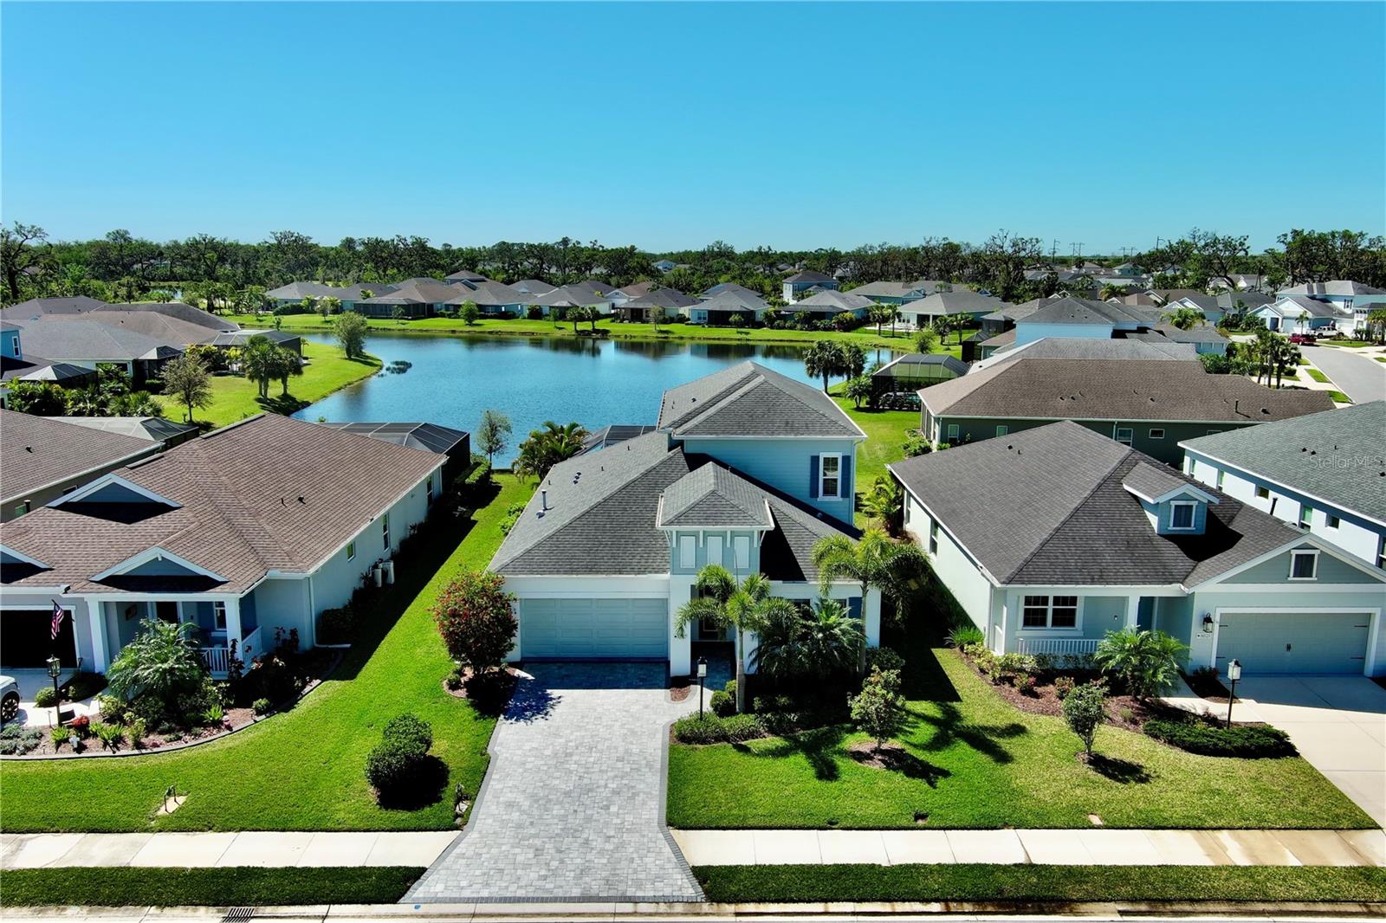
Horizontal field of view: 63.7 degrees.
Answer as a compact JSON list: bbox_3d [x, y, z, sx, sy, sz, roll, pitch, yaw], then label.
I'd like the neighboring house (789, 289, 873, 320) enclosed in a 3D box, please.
[{"bbox_3d":[26.000,-29.574,213.205,13.200,6.000,23.500,4,11,22],"label":"neighboring house"}]

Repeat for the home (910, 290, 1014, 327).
[{"bbox_3d":[50.000,-27.865,205.000,21.000,6.000,13.000,-6,12,-29],"label":"home"}]

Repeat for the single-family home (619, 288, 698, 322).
[{"bbox_3d":[-6.300,-31.328,222.542,12.600,6.000,23.500,2,11,11],"label":"single-family home"}]

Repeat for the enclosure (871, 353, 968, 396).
[{"bbox_3d":[21.300,-7.627,103.600,8.400,4.000,12.000,2,11,13],"label":"enclosure"}]

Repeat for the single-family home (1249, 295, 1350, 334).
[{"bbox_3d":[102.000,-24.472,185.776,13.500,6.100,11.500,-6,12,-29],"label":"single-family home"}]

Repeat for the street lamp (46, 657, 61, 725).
[{"bbox_3d":[-18.200,6.543,31.850,0.330,2.150,0.330,0,11,0],"label":"street lamp"}]

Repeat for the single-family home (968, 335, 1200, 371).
[{"bbox_3d":[34.700,-7.974,99.800,20.700,6.100,13.200,2,11,12],"label":"single-family home"}]

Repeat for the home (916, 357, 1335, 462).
[{"bbox_3d":[28.900,-3.996,76.782,24.800,6.100,12.200,1,11,6],"label":"home"}]

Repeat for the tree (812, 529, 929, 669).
[{"bbox_3d":[5.650,4.425,35.500,3.750,4.850,3.700,0,11,0],"label":"tree"}]

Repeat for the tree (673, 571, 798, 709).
[{"bbox_3d":[1.230,5.201,32.570,3.500,4.550,3.400,0,11,0],"label":"tree"}]

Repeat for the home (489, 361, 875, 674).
[{"bbox_3d":[0.150,0.647,46.926,13.500,8.000,25.400,0,11,0],"label":"home"}]

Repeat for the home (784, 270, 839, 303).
[{"bbox_3d":[28.600,-41.074,267.000,12.200,8.800,13.500,-2,11,-10],"label":"home"}]

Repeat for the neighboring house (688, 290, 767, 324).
[{"bbox_3d":[8.300,-30.577,219.000,13.000,6.100,20.500,3,11,15],"label":"neighboring house"}]

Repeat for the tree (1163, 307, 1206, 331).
[{"bbox_3d":[62.500,-16.147,142.000,5.400,6.400,5.400,0,11,0],"label":"tree"}]

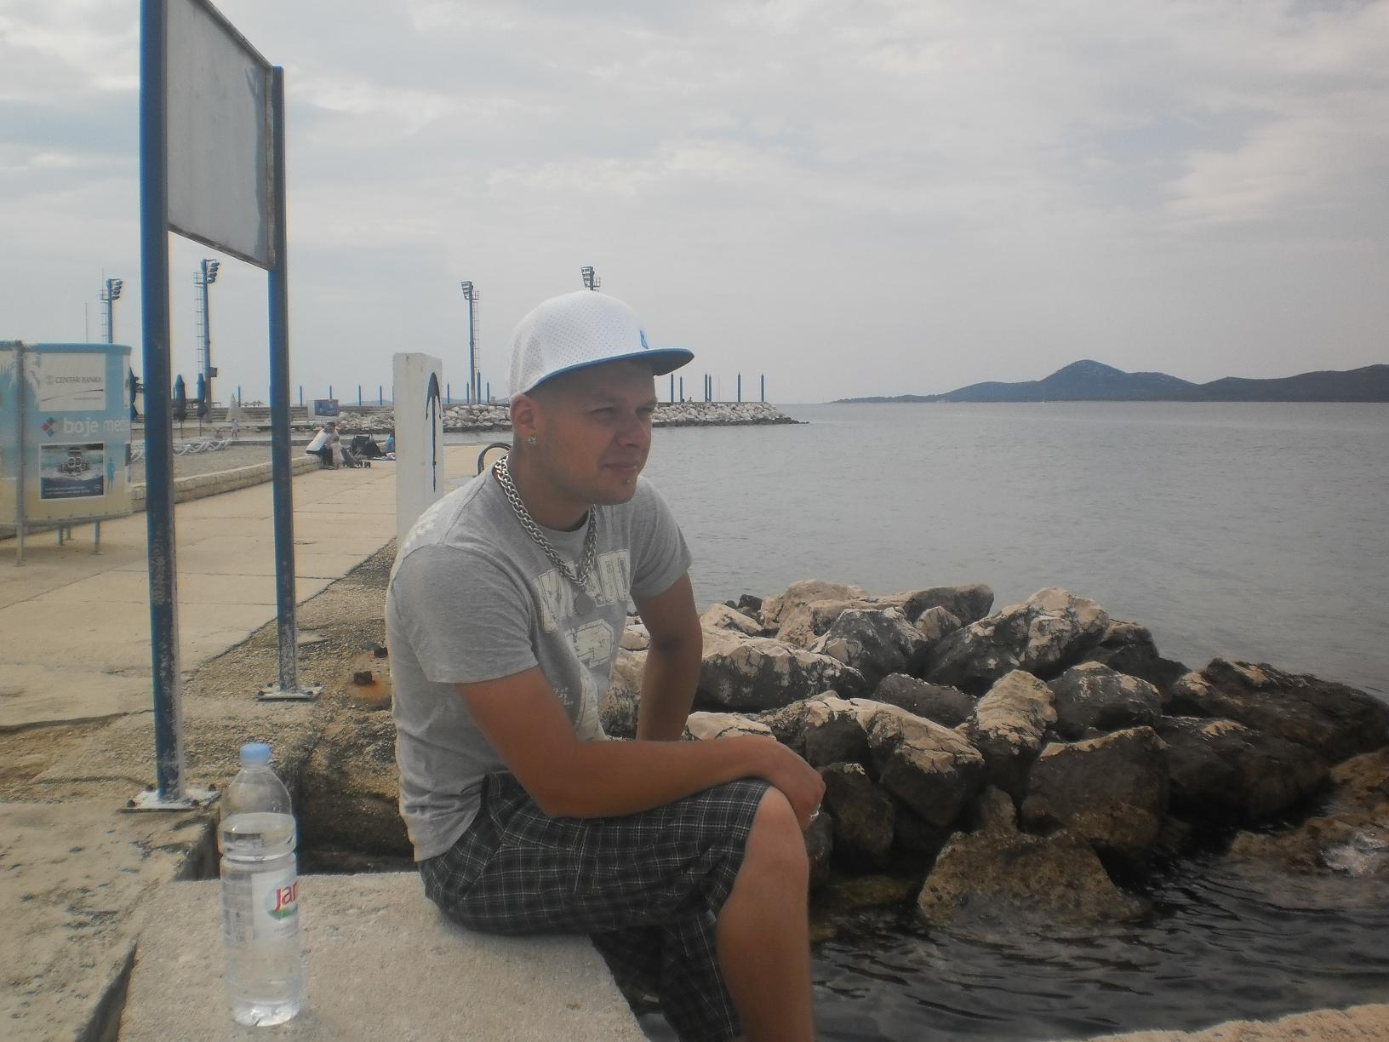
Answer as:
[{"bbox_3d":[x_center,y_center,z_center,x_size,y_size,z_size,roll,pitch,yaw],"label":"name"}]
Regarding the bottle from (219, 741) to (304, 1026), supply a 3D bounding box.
[{"bbox_3d":[-0.453,0.376,1.508,0.081,0.285,0.081,0,5,3],"label":"bottle"}]

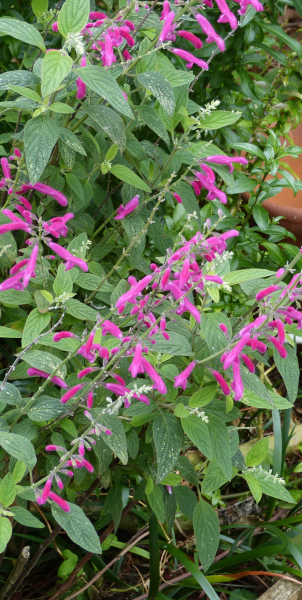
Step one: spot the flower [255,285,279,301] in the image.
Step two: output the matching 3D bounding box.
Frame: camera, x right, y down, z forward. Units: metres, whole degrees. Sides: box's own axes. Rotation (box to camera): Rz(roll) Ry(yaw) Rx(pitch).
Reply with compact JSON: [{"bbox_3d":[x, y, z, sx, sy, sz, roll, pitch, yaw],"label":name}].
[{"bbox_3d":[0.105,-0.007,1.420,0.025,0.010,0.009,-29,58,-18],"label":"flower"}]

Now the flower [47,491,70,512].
[{"bbox_3d":[-0.084,0.182,1.420,0.027,0.010,0.009,42,63,17],"label":"flower"}]

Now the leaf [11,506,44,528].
[{"bbox_3d":[-0.124,0.219,1.580,0.038,0.007,0.018,27,44,12],"label":"leaf"}]

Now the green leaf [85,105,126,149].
[{"bbox_3d":[-0.043,-0.160,1.450,0.026,0.009,0.053,-34,76,-34],"label":"green leaf"}]

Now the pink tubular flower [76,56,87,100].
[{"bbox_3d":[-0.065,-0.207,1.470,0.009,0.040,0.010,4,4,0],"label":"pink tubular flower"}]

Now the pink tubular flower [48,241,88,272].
[{"bbox_3d":[-0.080,-0.042,1.500,0.047,0.015,0.010,35,44,12],"label":"pink tubular flower"}]

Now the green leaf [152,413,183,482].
[{"bbox_3d":[0.017,0.153,1.630,0.034,0.075,0.014,1,-11,1],"label":"green leaf"}]

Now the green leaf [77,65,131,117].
[{"bbox_3d":[-0.046,-0.211,1.600,0.081,0.012,0.034,43,56,14],"label":"green leaf"}]

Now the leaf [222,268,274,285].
[{"bbox_3d":[0.091,-0.022,1.480,0.050,0.009,0.021,-13,32,-9],"label":"leaf"}]

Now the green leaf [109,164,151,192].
[{"bbox_3d":[-0.021,-0.126,1.630,0.053,0.009,0.022,33,42,11],"label":"green leaf"}]

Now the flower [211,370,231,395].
[{"bbox_3d":[0.070,0.082,1.570,0.009,0.010,0.030,-26,73,-34],"label":"flower"}]

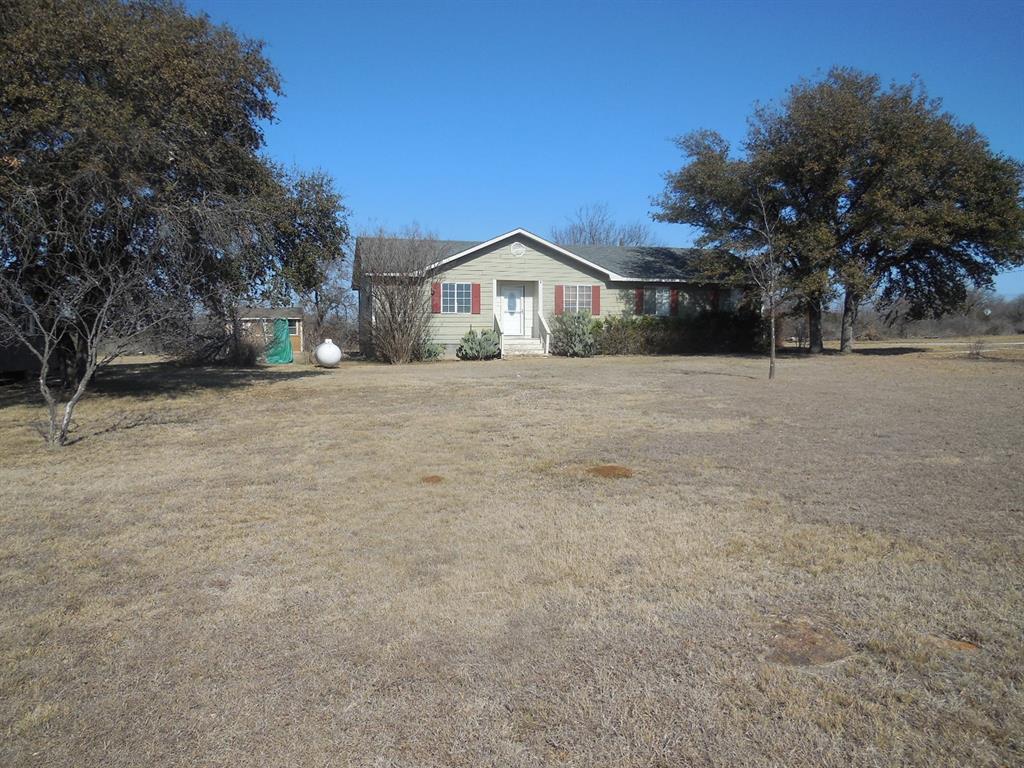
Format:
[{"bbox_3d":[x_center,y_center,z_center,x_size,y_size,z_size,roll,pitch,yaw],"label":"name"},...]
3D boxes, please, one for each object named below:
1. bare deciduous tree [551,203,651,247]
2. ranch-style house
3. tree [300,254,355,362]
[{"bbox_3d":[5.984,-7.192,49.664,7.000,10.050,7.000,0,3,0],"label":"bare deciduous tree"},{"bbox_3d":[1.860,-3.855,34.163,17.600,5.140,8.650,-1,3,-15],"label":"ranch-style house"},{"bbox_3d":[-9.926,-4.211,39.822,3.500,5.250,3.500,0,3,0],"label":"tree"}]

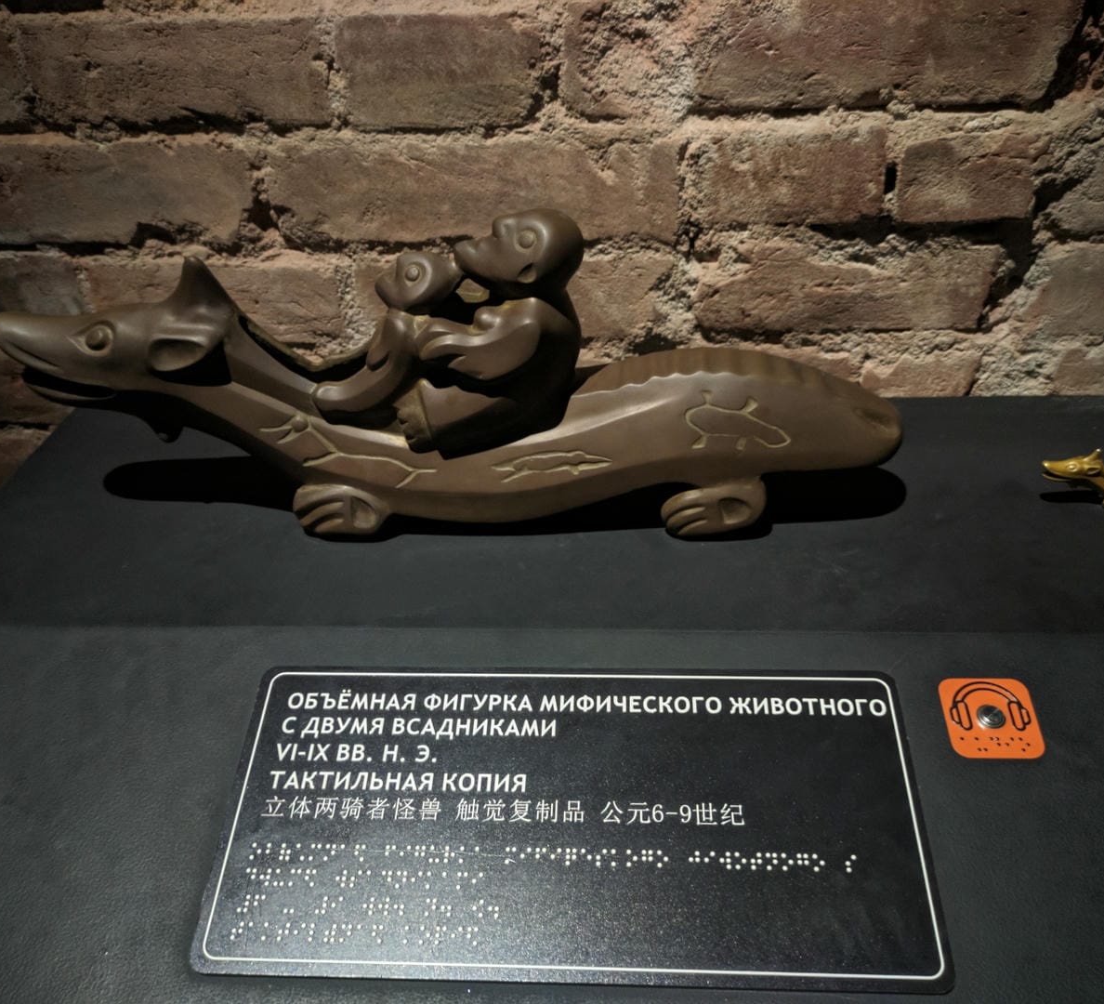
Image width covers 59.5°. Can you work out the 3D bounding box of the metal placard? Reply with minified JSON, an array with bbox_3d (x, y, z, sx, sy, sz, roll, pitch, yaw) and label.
[{"bbox_3d":[0.007,0.130,0.406,0.291,0.004,0.134,0,50,4],"label":"metal placard"}]

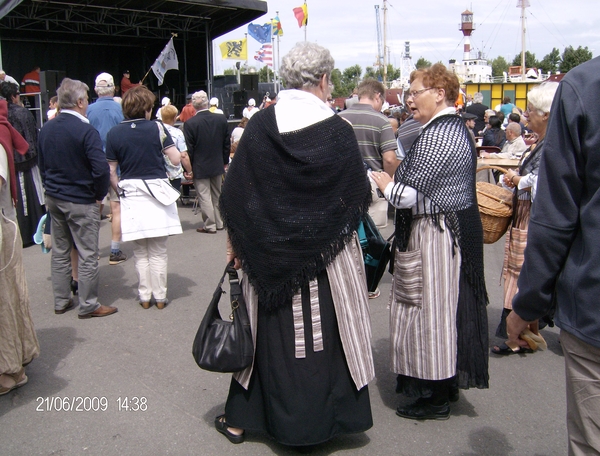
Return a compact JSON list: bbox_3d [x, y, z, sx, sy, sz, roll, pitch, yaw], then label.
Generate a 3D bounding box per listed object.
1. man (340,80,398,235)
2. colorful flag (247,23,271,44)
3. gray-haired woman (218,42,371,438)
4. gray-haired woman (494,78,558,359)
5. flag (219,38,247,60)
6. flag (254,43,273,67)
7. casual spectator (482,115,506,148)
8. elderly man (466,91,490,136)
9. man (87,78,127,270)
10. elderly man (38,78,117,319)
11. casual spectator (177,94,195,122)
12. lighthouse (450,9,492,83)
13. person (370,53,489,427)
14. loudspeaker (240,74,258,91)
[{"bbox_3d":[0.562,-0.317,4.987,0.540,1.690,0.360,3,12,16],"label":"man"},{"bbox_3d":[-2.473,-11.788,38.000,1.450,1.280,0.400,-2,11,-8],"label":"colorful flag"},{"bbox_3d":[-0.011,0.110,2.711,0.620,1.690,0.500,2,11,15],"label":"gray-haired woman"},{"bbox_3d":[1.444,-0.066,3.860,0.540,1.630,0.520,-2,11,-8],"label":"gray-haired woman"},{"bbox_3d":[-4.091,-10.818,38.000,1.700,1.300,0.250,-1,11,0],"label":"flag"},{"bbox_3d":[-2.053,-9.895,35.761,1.200,1.300,0.350,-2,11,-5],"label":"flag"},{"bbox_3d":[2.988,-1.087,9.682,0.500,1.260,0.700,-9,13,-34],"label":"casual spectator"},{"bbox_3d":[3.644,-1.941,13.035,0.500,1.710,0.320,2,11,12],"label":"elderly man"},{"bbox_3d":[-1.852,-0.544,5.989,0.550,1.800,0.380,-2,11,-8],"label":"man"},{"bbox_3d":[-1.683,-0.231,4.700,0.560,1.720,0.420,3,11,22],"label":"elderly man"},{"bbox_3d":[-2.769,-2.406,15.631,0.550,1.760,0.380,-5,12,-20],"label":"casual spectator"},{"bbox_3d":[26.092,-28.086,96.517,5.000,11.500,5.000,-1,11,0],"label":"lighthouse"},{"bbox_3d":[0.650,0.042,3.100,0.510,1.660,0.520,-5,11,-22],"label":"person"},{"bbox_3d":[-1.785,-5.175,22.300,0.600,0.580,0.450,-5,12,-22],"label":"loudspeaker"}]

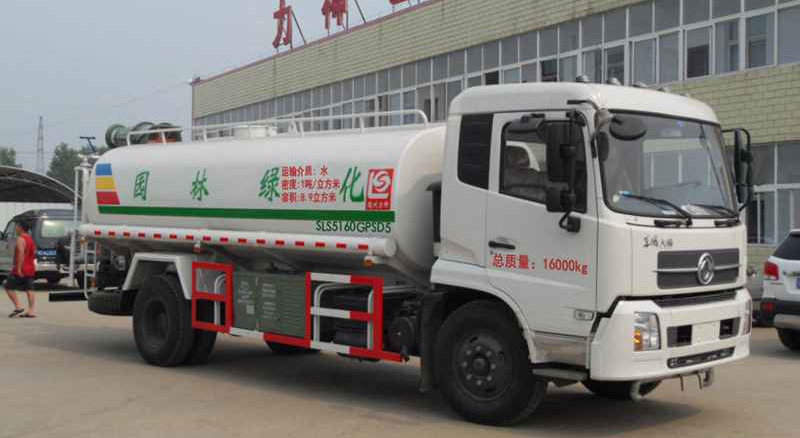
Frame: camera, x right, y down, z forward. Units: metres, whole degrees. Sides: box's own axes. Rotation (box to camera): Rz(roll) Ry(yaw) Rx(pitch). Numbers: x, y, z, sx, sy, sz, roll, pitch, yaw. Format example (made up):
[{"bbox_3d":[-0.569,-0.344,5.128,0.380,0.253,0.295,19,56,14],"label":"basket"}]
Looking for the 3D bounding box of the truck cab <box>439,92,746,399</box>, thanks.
[{"bbox_3d":[1.749,0.086,8.785,2.030,2.430,2.360,1,0,44],"label":"truck cab"}]

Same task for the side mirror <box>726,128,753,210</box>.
[{"bbox_3d":[3.180,-0.464,9.289,0.140,0.730,0.220,1,0,44],"label":"side mirror"}]

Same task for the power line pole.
[{"bbox_3d":[-108.630,-15.664,298.218,3.400,30.000,3.400,1,0,-29],"label":"power line pole"}]

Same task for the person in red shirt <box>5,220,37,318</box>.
[{"bbox_3d":[-6.454,0.842,16.900,0.450,1.630,0.470,1,0,19],"label":"person in red shirt"}]

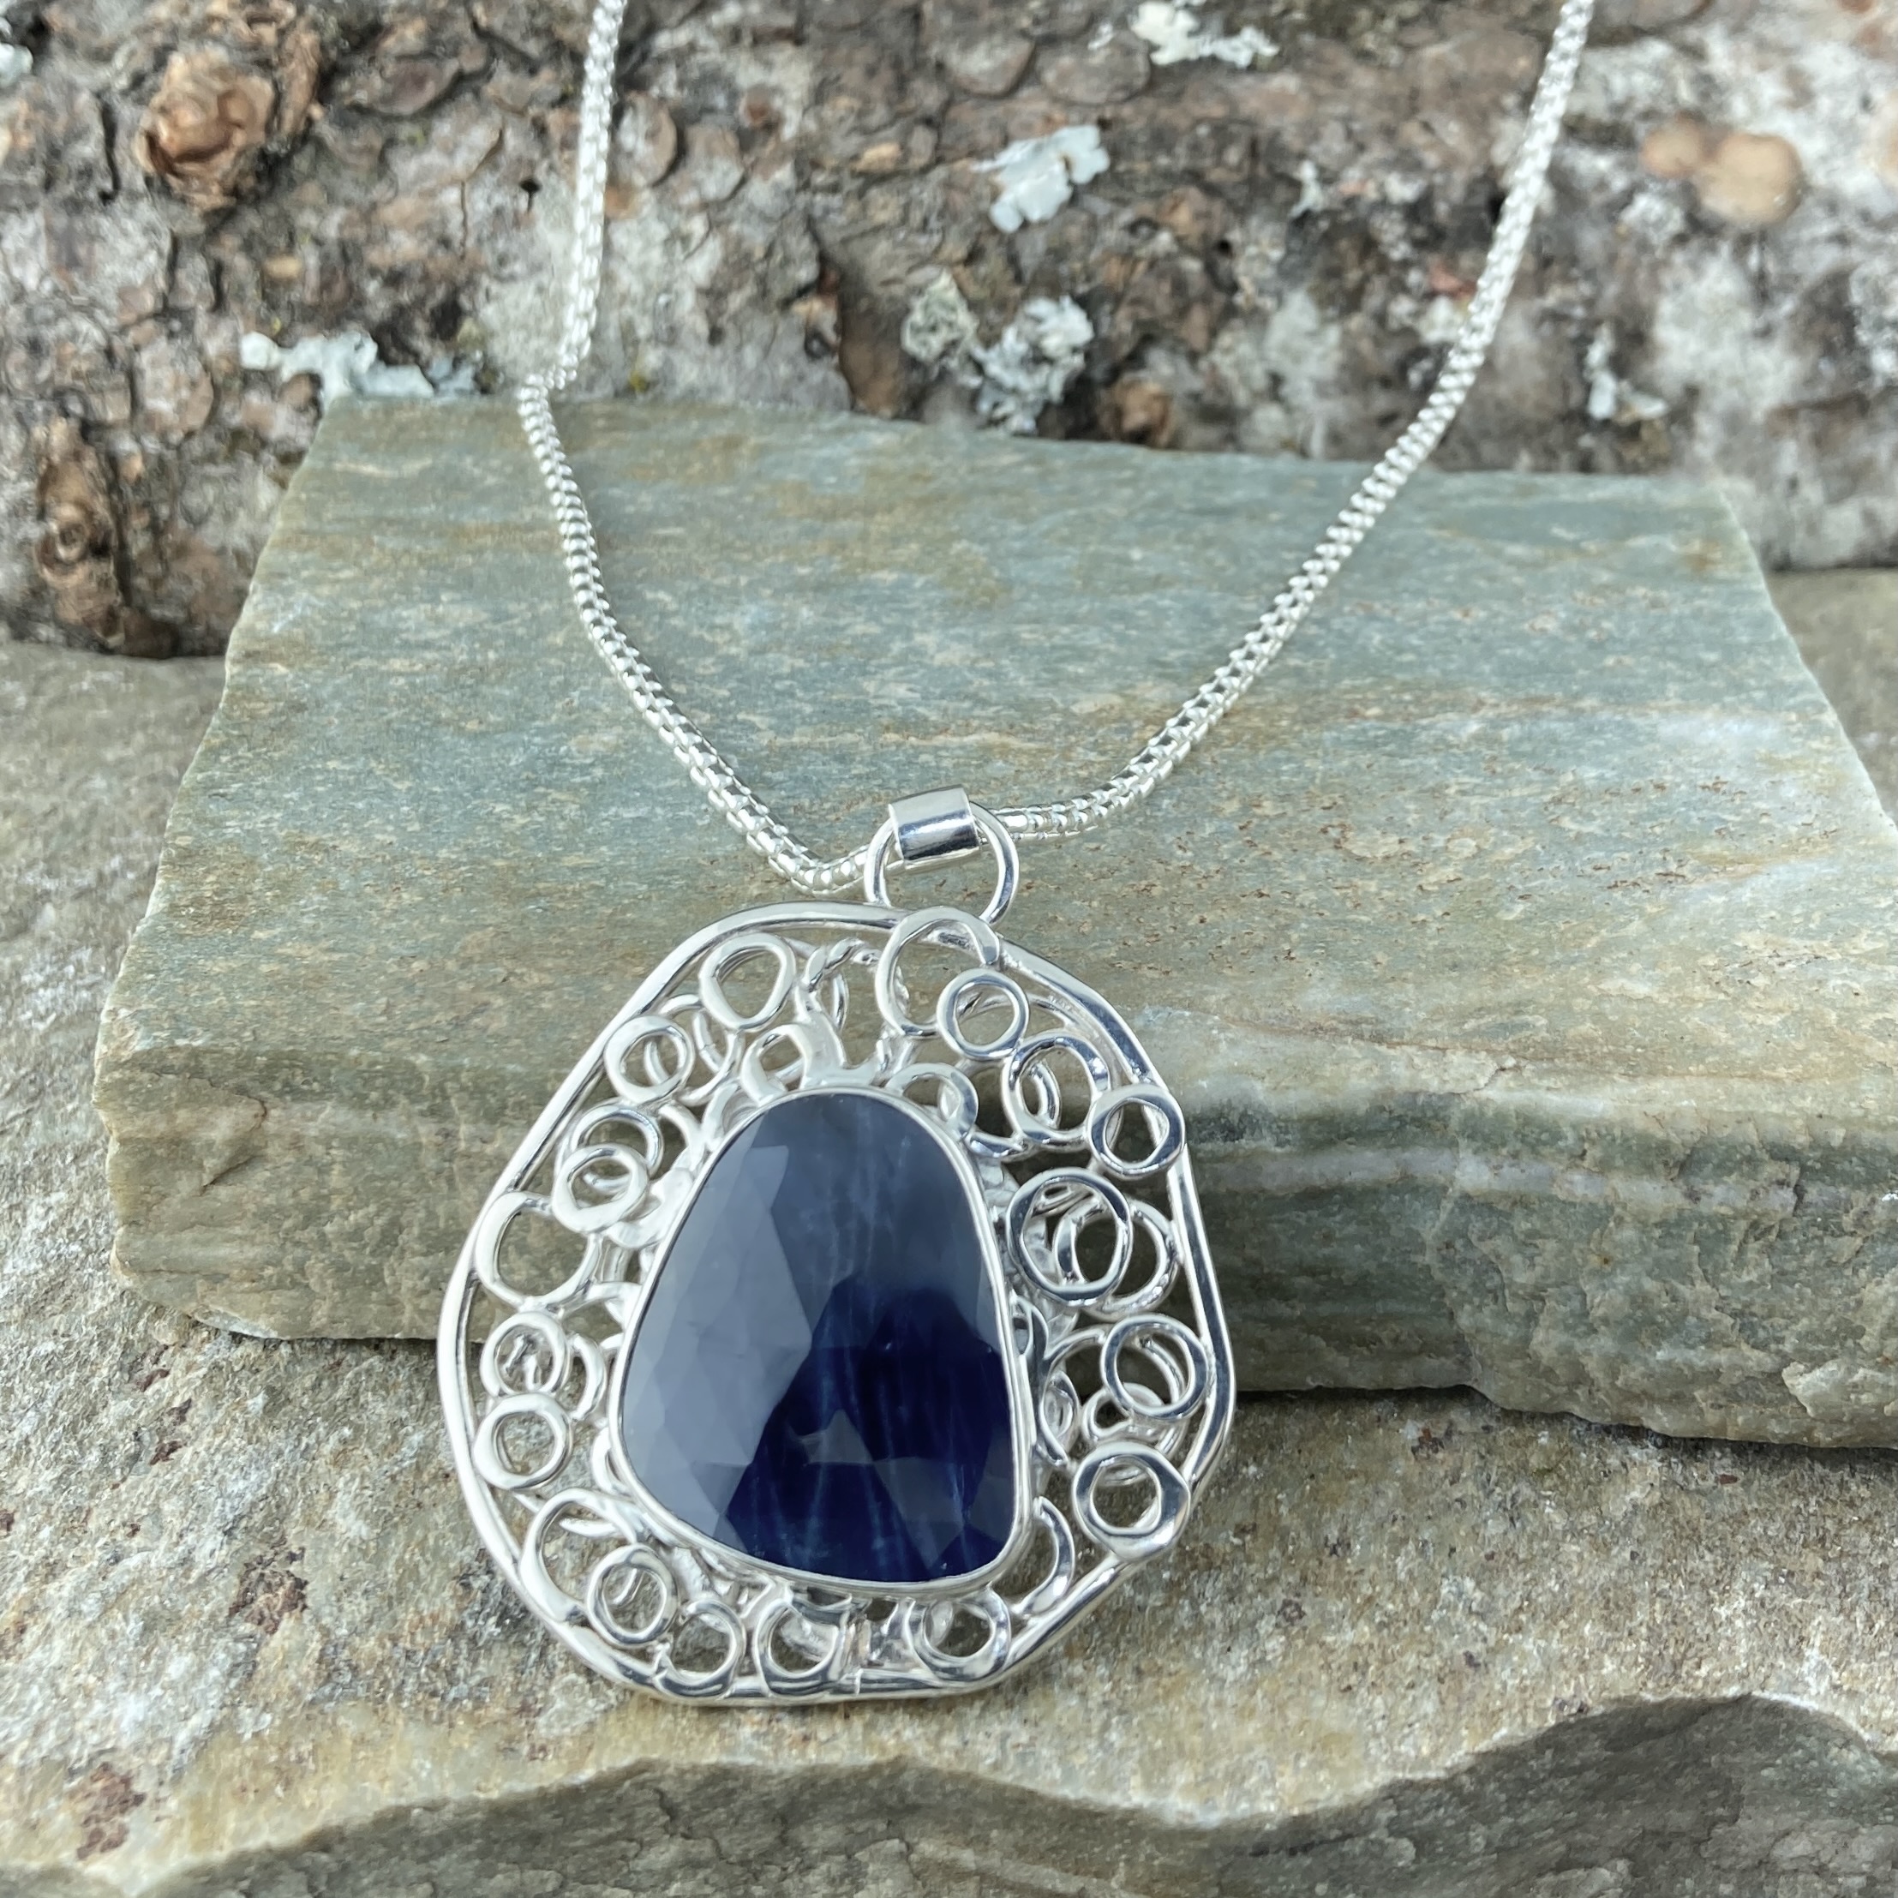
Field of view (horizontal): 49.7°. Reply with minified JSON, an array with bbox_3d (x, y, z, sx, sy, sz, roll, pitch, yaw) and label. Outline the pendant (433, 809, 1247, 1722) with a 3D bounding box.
[{"bbox_3d":[-0.006,0.017,0.124,0.047,0.008,0.056,9,75,8],"label":"pendant"}]

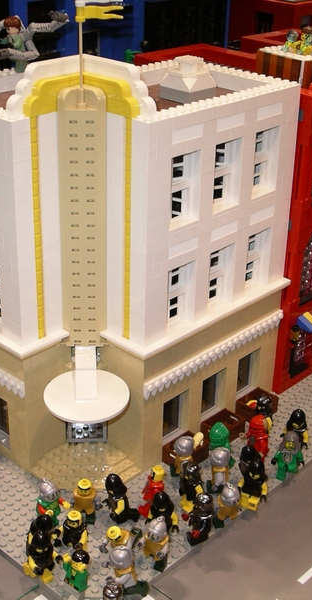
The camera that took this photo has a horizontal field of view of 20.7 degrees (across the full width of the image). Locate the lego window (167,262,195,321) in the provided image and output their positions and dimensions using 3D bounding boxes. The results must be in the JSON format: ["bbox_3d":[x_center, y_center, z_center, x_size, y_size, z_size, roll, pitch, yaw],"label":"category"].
[{"bbox_3d":[0.014,-0.004,0.663,0.012,0.054,0.032,24,34,38],"label":"lego window"}]

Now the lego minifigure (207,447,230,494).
[{"bbox_3d":[0.048,0.134,0.669,0.018,0.042,0.024,2,27,1],"label":"lego minifigure"}]

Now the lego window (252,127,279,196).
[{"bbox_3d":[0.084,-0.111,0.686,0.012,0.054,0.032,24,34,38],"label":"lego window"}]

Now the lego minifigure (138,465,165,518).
[{"bbox_3d":[-0.001,0.144,0.647,0.019,0.040,0.024,-21,34,-37],"label":"lego minifigure"}]

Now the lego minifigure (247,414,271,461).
[{"bbox_3d":[0.084,0.114,0.703,0.018,0.041,0.024,-5,27,-12],"label":"lego minifigure"}]

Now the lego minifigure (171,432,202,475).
[{"bbox_3d":[0.022,0.126,0.674,0.018,0.042,0.024,3,26,4],"label":"lego minifigure"}]

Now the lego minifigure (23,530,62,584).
[{"bbox_3d":[-0.077,0.175,0.585,0.025,0.042,0.019,-16,35,-30],"label":"lego minifigure"}]

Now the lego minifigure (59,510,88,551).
[{"bbox_3d":[-0.057,0.164,0.596,0.025,0.040,0.016,13,28,23],"label":"lego minifigure"}]

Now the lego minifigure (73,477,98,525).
[{"bbox_3d":[-0.052,0.149,0.635,0.026,0.040,0.015,0,27,-4],"label":"lego minifigure"}]

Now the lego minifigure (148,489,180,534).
[{"bbox_3d":[0.004,0.158,0.618,0.026,0.042,0.015,0,27,-3],"label":"lego minifigure"}]

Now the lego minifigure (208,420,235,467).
[{"bbox_3d":[0.052,0.120,0.689,0.019,0.041,0.024,10,27,16],"label":"lego minifigure"}]

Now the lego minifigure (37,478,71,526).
[{"bbox_3d":[-0.076,0.152,0.625,0.025,0.042,0.018,-17,32,-32],"label":"lego minifigure"}]

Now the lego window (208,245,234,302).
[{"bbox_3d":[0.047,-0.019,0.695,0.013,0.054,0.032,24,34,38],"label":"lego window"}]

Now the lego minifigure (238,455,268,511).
[{"bbox_3d":[0.075,0.142,0.653,0.025,0.042,0.019,9,28,15],"label":"lego minifigure"}]

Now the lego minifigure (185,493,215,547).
[{"bbox_3d":[0.032,0.159,0.625,0.018,0.042,0.025,-14,31,-29],"label":"lego minifigure"}]

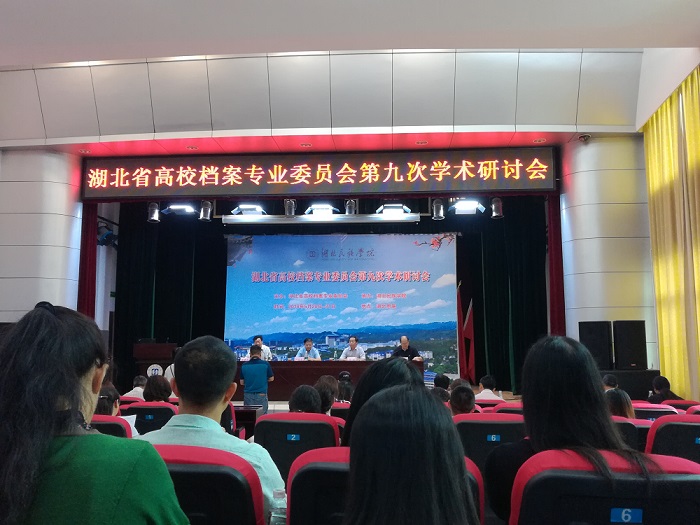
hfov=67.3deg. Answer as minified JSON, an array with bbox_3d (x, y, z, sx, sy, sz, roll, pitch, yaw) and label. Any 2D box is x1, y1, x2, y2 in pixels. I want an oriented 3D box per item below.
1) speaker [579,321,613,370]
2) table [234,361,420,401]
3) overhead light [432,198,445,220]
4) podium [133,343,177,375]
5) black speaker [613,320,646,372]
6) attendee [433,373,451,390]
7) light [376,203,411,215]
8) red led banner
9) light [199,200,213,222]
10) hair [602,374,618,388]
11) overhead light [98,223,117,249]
[{"bbox_3d":[3.752,1.272,8.032,0.470,0.730,0.450,-3,-9,23],"label":"speaker"},{"bbox_3d":[-0.395,2.214,9.876,3.500,0.730,0.580,-1,-7,3],"label":"table"},{"bbox_3d":[1.604,-0.958,9.500,0.220,0.400,0.220,0,-7,3],"label":"overhead light"},{"bbox_3d":[-3.625,2.048,9.734,0.750,1.104,0.520,0,-7,3],"label":"podium"},{"bbox_3d":[3.944,1.169,7.406,0.410,0.680,0.380,-3,-7,21],"label":"black speaker"},{"bbox_3d":[0.991,1.838,5.735,0.500,1.240,0.750,0,-6,1],"label":"attendee"},{"bbox_3d":[0.798,-0.991,9.650,0.620,0.240,0.340,0,-8,3],"label":"light"},{"bbox_3d":[-0.559,-1.477,8.777,7.870,0.690,0.160,-1,-7,3],"label":"red led banner"},{"bbox_3d":[-2.668,-0.939,9.740,0.260,0.400,0.270,-1,-7,3],"label":"light"},{"bbox_3d":[3.022,1.386,6.100,0.170,0.170,0.200,0,-7,3],"label":"hair"},{"bbox_3d":[-4.604,-0.533,10.003,0.420,0.450,0.360,2,-7,-14],"label":"overhead light"}]

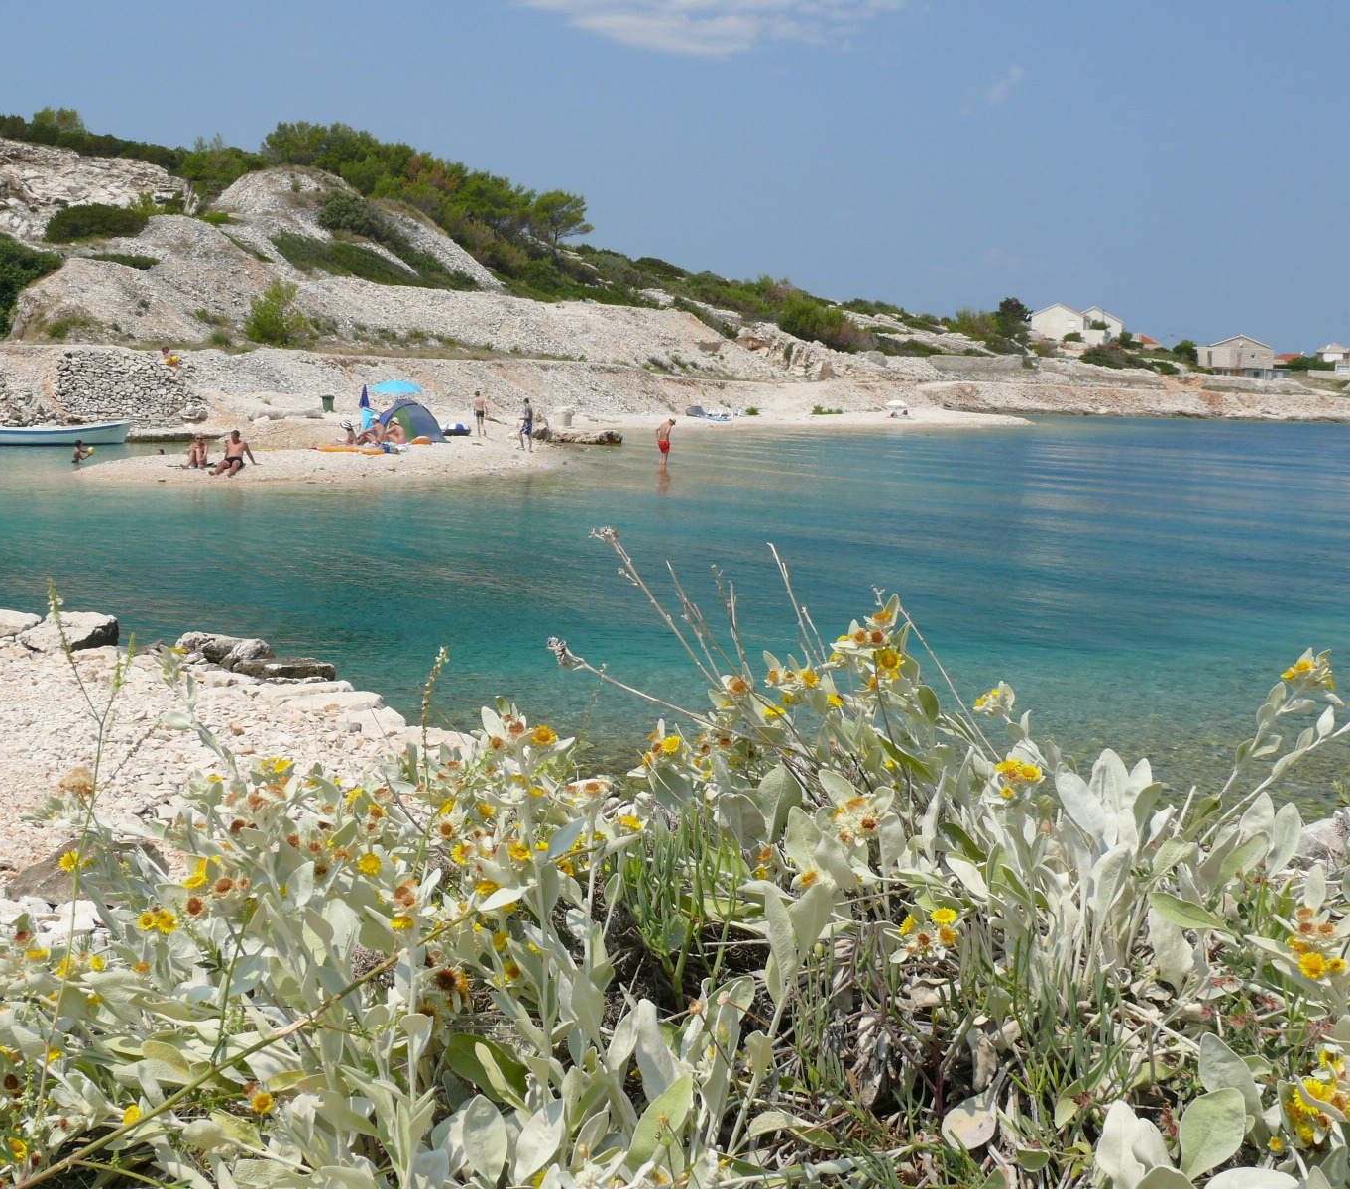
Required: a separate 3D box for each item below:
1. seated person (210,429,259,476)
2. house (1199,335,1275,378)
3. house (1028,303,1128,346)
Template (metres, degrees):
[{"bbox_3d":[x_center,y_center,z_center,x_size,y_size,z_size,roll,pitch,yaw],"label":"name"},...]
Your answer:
[{"bbox_3d":[-9.989,-3.228,36.400,0.780,0.970,1.100,2,7,4],"label":"seated person"},{"bbox_3d":[91.143,-38.421,260.000,11.300,7.200,10.000,4,8,19],"label":"house"},{"bbox_3d":[66.064,-43.782,262.000,14.200,7.000,10.500,4,8,18],"label":"house"}]

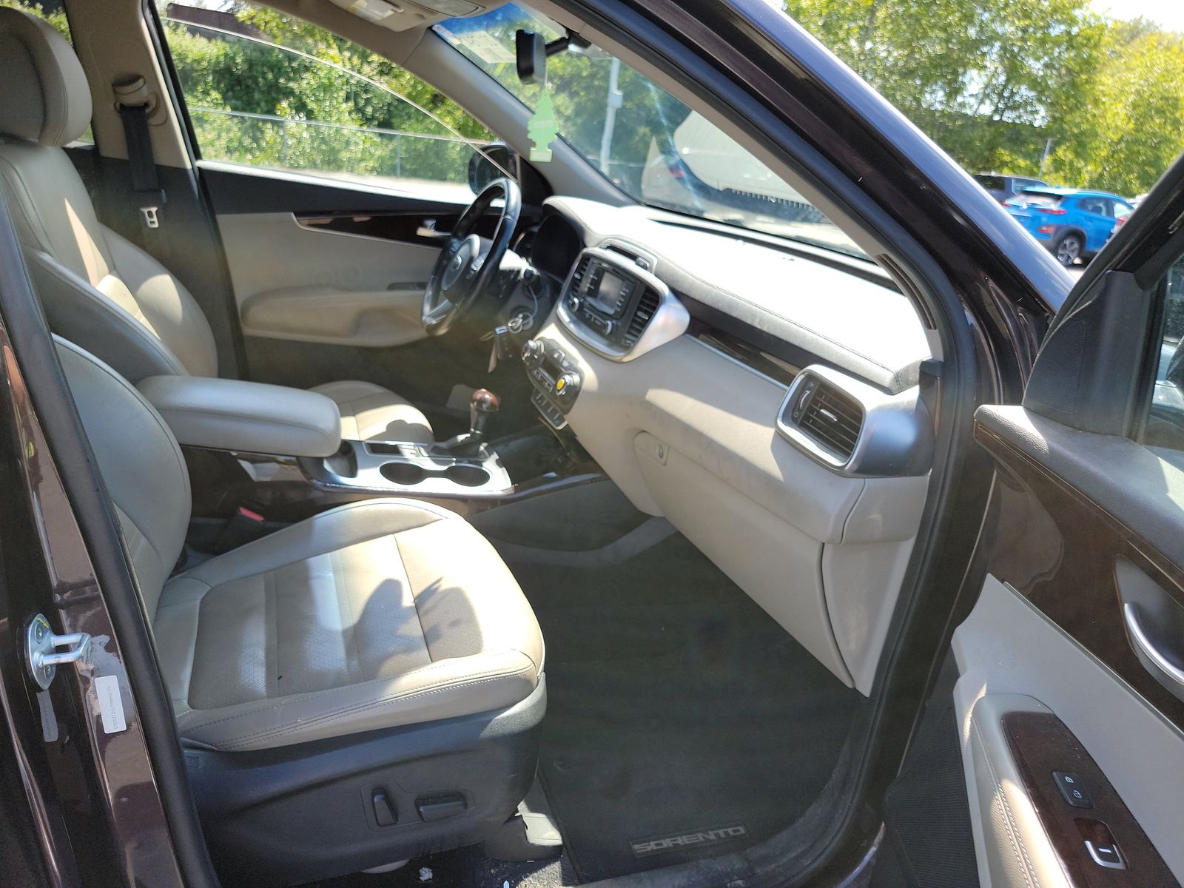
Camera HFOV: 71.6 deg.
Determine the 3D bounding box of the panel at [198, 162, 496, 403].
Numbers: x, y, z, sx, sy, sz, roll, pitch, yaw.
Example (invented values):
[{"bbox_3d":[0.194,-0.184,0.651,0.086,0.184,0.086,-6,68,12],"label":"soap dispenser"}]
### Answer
[{"bbox_3d":[-0.502,-0.350,2.084,0.850,0.610,0.140,-2,21,-19],"label":"panel"}]

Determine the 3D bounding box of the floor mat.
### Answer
[{"bbox_3d":[0.218,0.491,1.418,0.640,0.120,0.490,-2,21,-19],"label":"floor mat"}]

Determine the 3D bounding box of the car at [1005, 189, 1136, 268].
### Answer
[{"bbox_3d":[10.826,-4.555,17.274,4.165,1.550,1.800,1,21,-10],"label":"car"}]

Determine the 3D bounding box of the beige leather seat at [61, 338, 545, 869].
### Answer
[{"bbox_3d":[-0.495,0.032,1.021,0.945,1.070,0.540,-2,21,-19],"label":"beige leather seat"}]

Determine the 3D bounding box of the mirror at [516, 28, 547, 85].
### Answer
[{"bbox_3d":[-0.097,-0.620,1.327,0.045,0.070,0.245,4,20,-5],"label":"mirror"}]

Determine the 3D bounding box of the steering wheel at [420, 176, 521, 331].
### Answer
[{"bbox_3d":[-0.244,-0.395,1.739,0.110,0.375,0.375,26,10,-27],"label":"steering wheel"}]

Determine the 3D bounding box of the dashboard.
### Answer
[{"bbox_3d":[0.146,-0.138,1.611,0.500,0.570,1.460,-2,21,-19],"label":"dashboard"}]

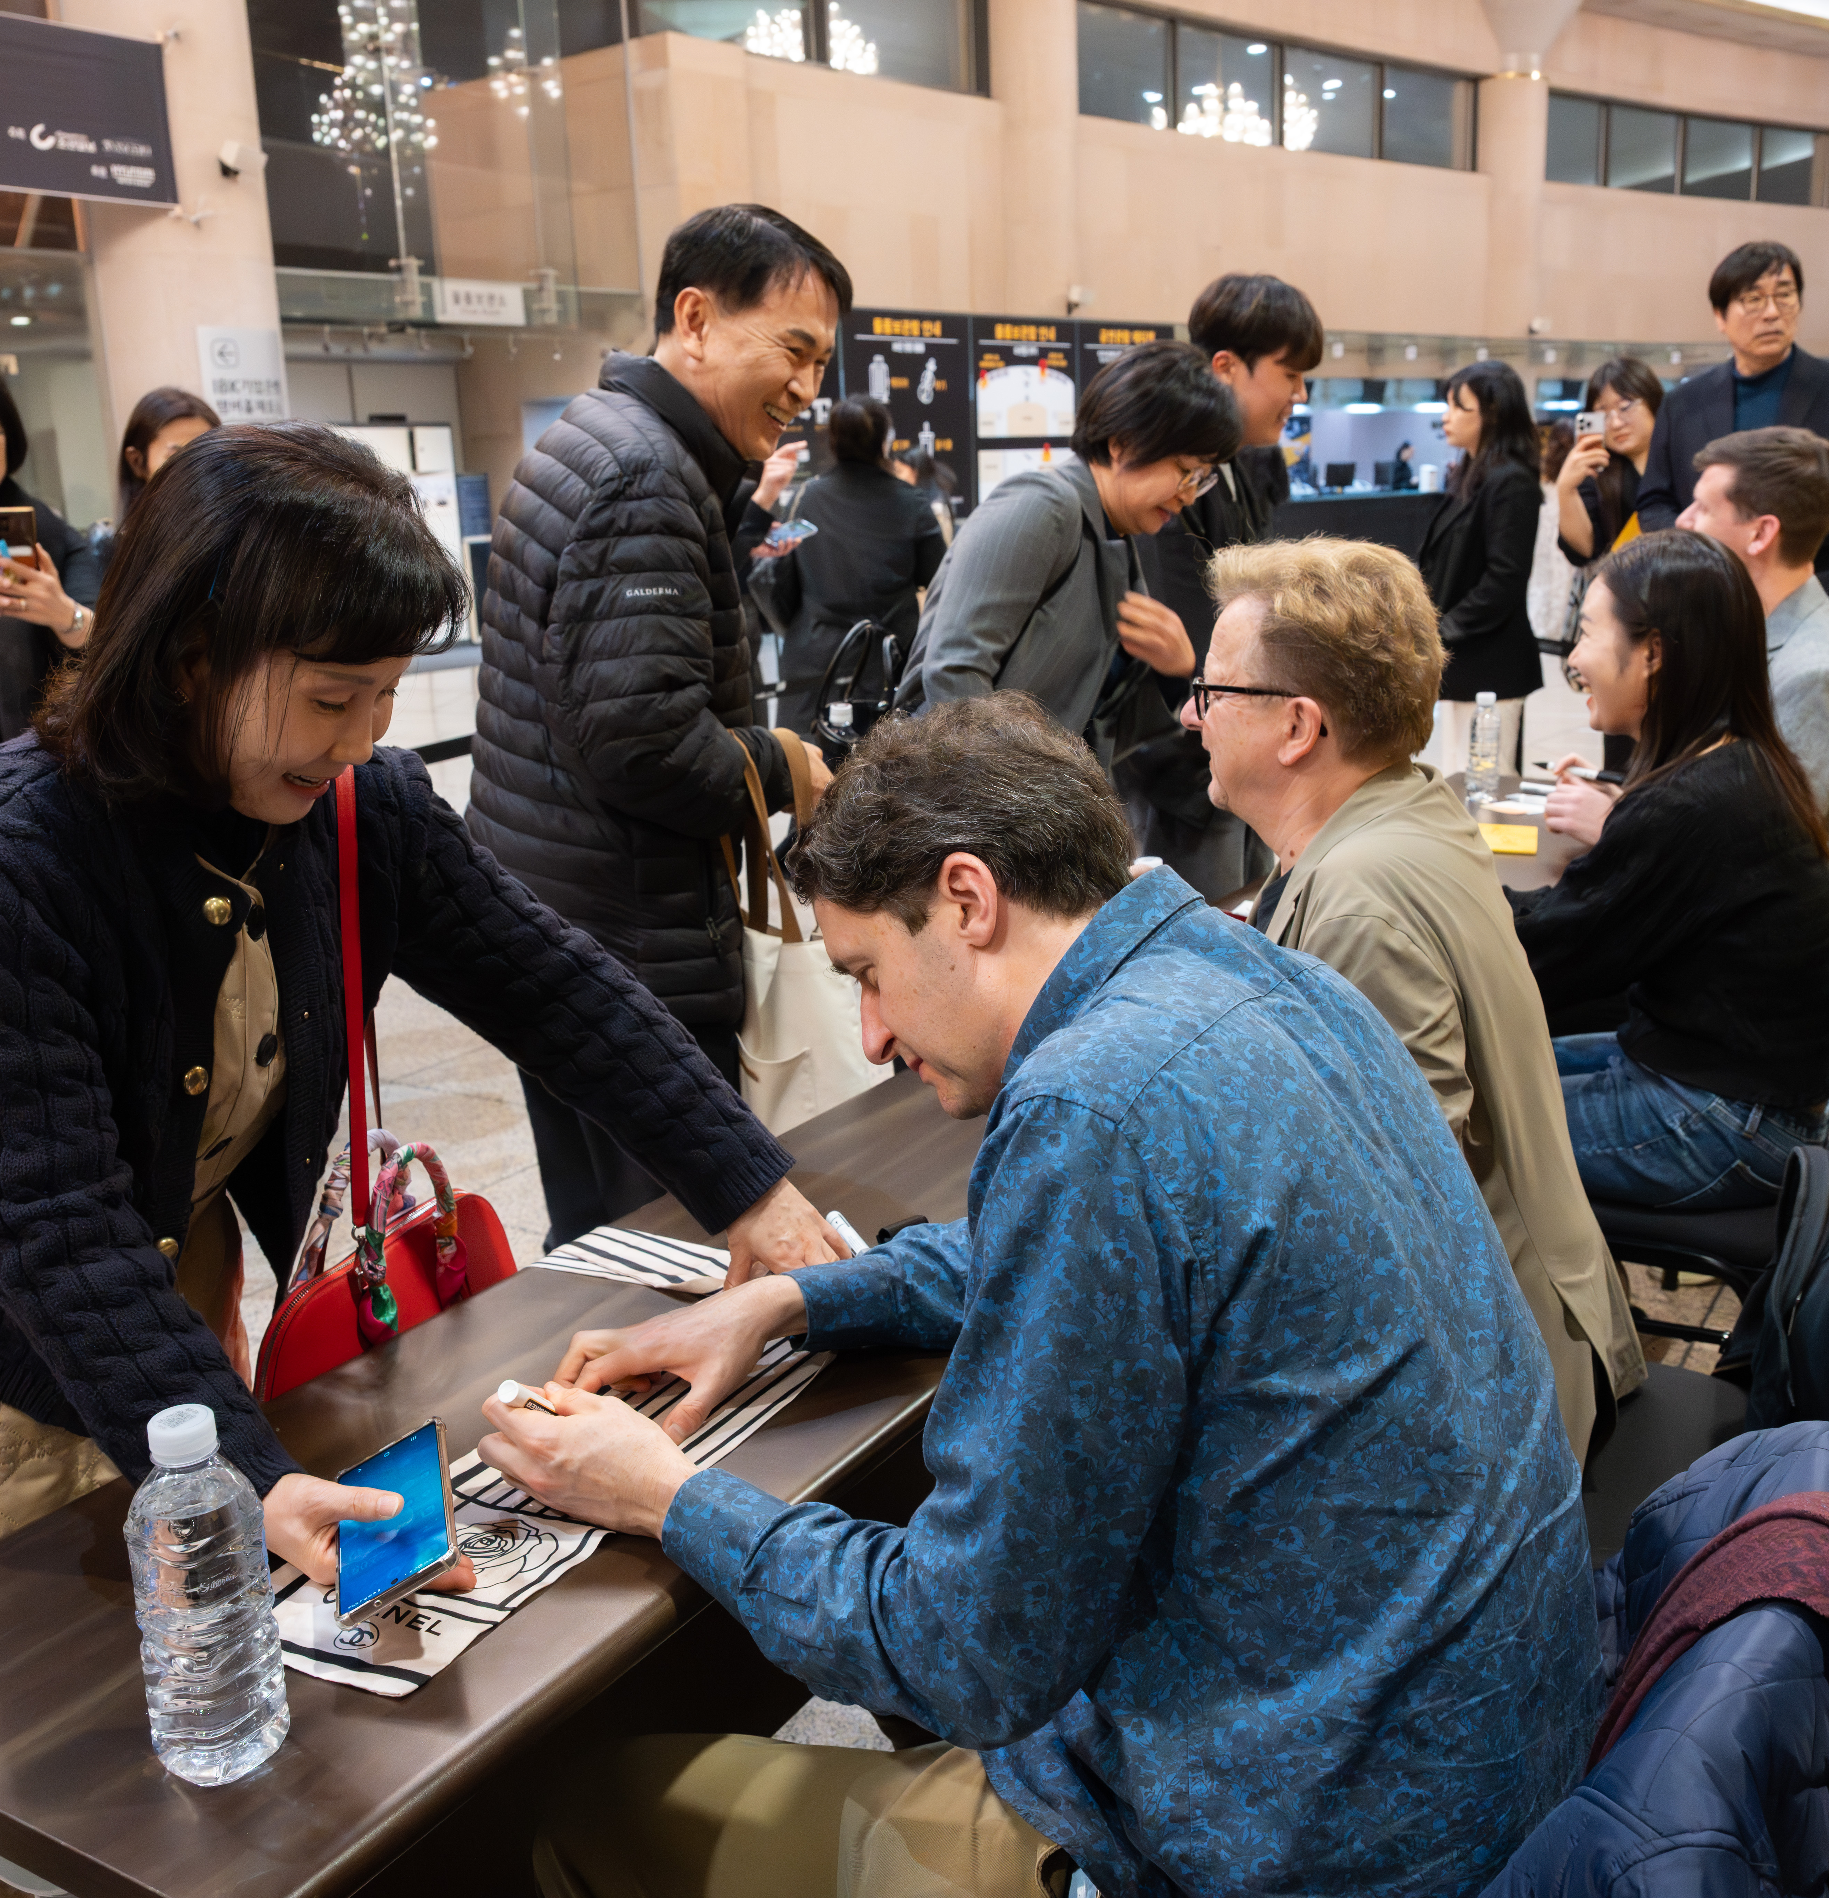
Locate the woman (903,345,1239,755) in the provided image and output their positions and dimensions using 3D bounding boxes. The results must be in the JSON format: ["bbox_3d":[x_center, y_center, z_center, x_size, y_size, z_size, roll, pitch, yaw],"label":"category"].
[{"bbox_3d":[0.178,-0.074,2.734,0.620,1.560,0.500,6,16,31],"label":"woman"}]

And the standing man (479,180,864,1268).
[{"bbox_3d":[-0.267,-0.005,2.224,0.520,1.632,0.560,0,14,9],"label":"standing man"}]

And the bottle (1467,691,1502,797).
[{"bbox_3d":[1.067,-0.383,3.552,0.063,0.176,0.063,6,16,30],"label":"bottle"}]

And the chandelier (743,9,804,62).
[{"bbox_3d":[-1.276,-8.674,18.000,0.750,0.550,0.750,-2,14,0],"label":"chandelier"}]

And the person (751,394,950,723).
[{"bbox_3d":[-0.129,-0.836,5.689,0.500,1.586,0.360,-1,14,3],"label":"person"}]

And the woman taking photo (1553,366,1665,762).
[{"bbox_3d":[1.802,-0.718,4.937,0.470,1.574,0.400,6,16,30],"label":"woman taking photo"}]

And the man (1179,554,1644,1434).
[{"bbox_3d":[0.426,0.215,2.001,0.770,1.260,0.570,5,15,27],"label":"man"}]

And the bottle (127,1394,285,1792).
[{"bbox_3d":[-0.353,0.313,0.930,0.063,0.176,0.063,6,16,30],"label":"bottle"}]

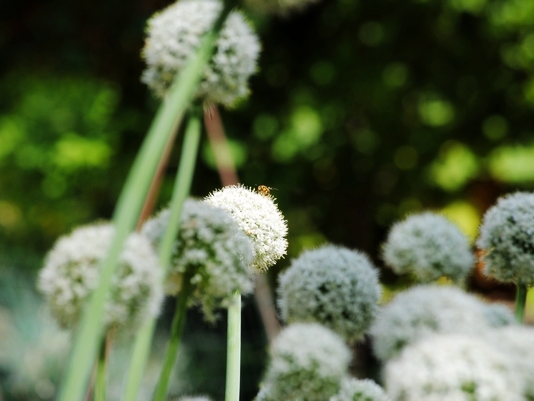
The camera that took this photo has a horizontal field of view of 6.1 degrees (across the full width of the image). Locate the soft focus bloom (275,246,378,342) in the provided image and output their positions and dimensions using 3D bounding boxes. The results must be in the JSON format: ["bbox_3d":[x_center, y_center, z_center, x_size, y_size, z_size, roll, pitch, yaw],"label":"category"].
[{"bbox_3d":[0.044,0.065,3.500,0.071,0.069,0.071,0,0,0],"label":"soft focus bloom"}]

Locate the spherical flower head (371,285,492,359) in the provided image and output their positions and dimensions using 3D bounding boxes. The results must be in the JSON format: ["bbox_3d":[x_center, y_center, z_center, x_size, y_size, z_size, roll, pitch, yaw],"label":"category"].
[{"bbox_3d":[0.106,0.087,3.250,0.076,0.065,0.076,0,0,0],"label":"spherical flower head"}]

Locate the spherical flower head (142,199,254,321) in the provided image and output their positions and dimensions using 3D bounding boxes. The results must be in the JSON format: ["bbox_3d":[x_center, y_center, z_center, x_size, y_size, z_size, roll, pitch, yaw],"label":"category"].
[{"bbox_3d":[-0.047,0.039,3.400,0.075,0.080,0.075,0,0,0],"label":"spherical flower head"}]

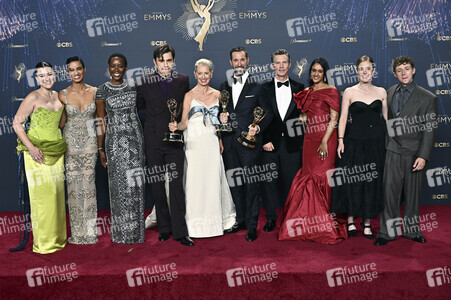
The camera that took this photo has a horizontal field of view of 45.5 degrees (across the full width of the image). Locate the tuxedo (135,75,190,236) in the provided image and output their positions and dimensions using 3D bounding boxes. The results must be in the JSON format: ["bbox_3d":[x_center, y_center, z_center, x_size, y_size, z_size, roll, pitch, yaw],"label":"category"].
[{"bbox_3d":[-0.587,0.055,5.094,0.520,1.572,0.340,-2,8,-8],"label":"tuxedo"}]

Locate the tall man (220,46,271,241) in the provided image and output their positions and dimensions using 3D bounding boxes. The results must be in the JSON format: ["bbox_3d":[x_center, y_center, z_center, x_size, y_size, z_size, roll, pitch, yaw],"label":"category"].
[{"bbox_3d":[0.183,-0.071,5.171,0.540,1.817,0.480,1,8,16],"label":"tall man"}]

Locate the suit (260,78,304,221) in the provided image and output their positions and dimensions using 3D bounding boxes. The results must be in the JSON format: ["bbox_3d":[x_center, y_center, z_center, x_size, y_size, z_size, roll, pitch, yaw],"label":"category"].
[{"bbox_3d":[0.567,0.002,5.402,0.490,1.427,0.330,0,7,6],"label":"suit"}]

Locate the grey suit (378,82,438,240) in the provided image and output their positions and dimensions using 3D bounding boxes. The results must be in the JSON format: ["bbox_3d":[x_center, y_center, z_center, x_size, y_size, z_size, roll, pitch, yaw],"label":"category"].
[{"bbox_3d":[1.692,0.103,4.976,0.520,1.443,0.360,2,8,23],"label":"grey suit"}]

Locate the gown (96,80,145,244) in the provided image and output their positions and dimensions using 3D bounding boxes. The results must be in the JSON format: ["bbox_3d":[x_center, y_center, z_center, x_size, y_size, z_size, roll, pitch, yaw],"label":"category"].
[{"bbox_3d":[-0.987,0.107,5.105,0.450,1.519,0.350,-2,7,-6],"label":"gown"}]

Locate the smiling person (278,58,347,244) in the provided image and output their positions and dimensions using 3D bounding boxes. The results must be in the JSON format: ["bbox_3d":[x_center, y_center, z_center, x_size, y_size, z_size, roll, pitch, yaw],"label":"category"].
[{"bbox_3d":[0.825,-0.011,5.107,0.580,1.693,0.500,2,8,19],"label":"smiling person"}]

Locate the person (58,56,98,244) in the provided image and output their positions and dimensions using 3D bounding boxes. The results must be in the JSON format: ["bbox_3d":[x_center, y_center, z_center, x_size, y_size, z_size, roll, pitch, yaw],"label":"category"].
[{"bbox_3d":[-1.399,0.010,5.104,0.410,1.769,0.340,-2,8,-8],"label":"person"}]

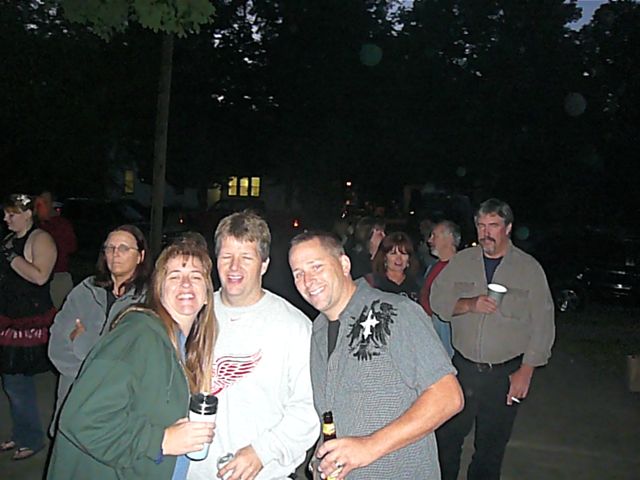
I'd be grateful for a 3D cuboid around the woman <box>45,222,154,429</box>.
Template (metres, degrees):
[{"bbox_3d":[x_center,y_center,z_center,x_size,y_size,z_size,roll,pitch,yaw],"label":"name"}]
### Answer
[{"bbox_3d":[-0.902,0.710,2.720,0.560,1.553,0.400,3,0,12],"label":"woman"}]

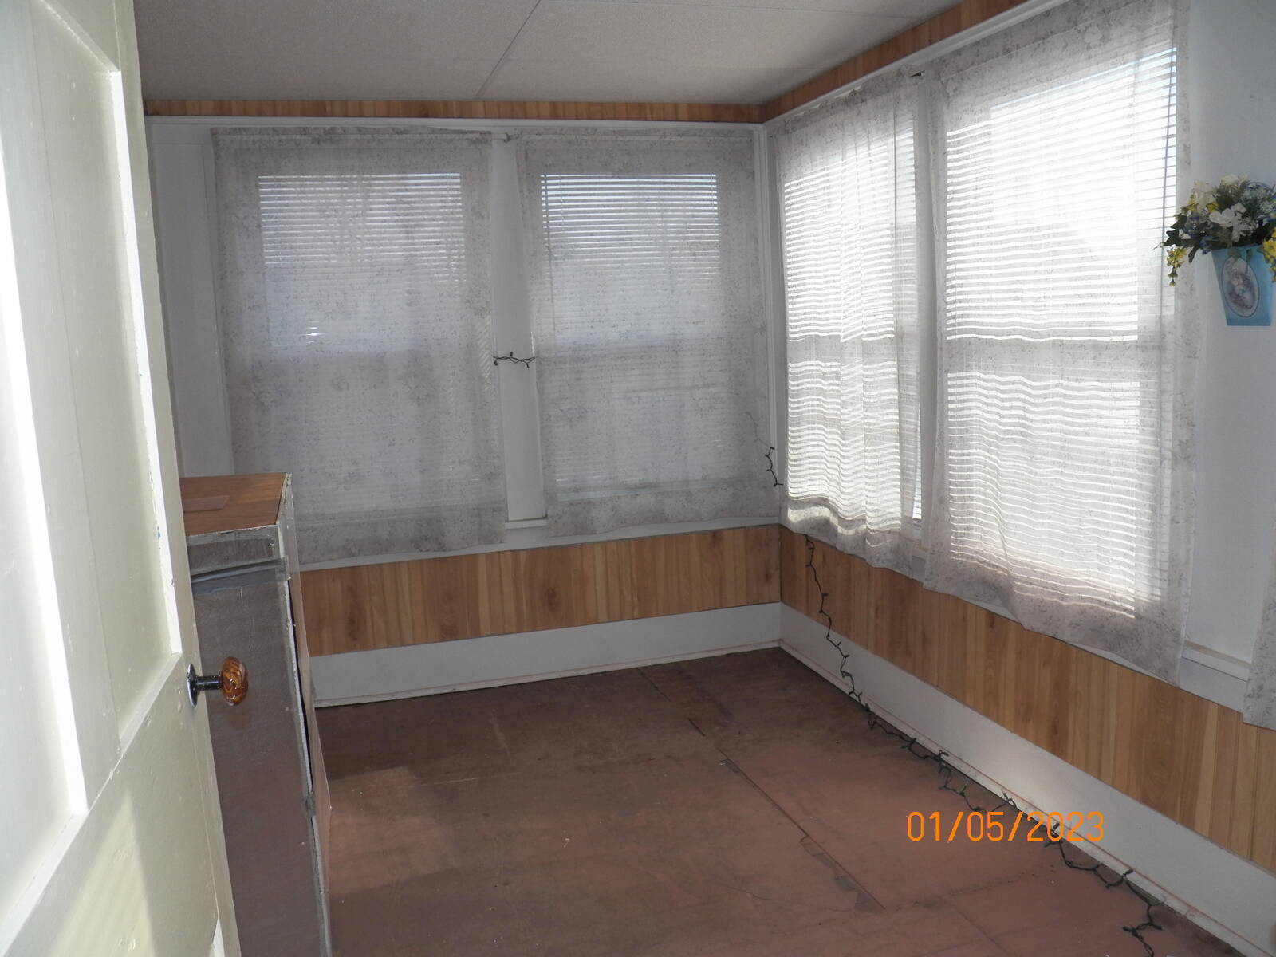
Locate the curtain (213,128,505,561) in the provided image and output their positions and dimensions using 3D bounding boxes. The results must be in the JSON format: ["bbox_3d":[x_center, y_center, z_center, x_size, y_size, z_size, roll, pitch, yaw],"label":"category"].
[{"bbox_3d":[-0.993,-0.493,3.843,0.959,1.562,0.060,-5,8,-16],"label":"curtain"}]

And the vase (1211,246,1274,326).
[{"bbox_3d":[1.182,-0.379,2.045,0.080,0.152,0.110,-5,8,-16],"label":"vase"}]

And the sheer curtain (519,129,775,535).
[{"bbox_3d":[0.059,-0.582,4.138,1.000,1.575,0.060,-5,8,-16],"label":"sheer curtain"}]

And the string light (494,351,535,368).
[{"bbox_3d":[-0.476,-0.463,4.008,0.160,0.059,0.030,-5,8,-16],"label":"string light"}]

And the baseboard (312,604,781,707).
[{"bbox_3d":[-0.390,0.718,4.211,2.098,0.203,0.022,-5,8,-16],"label":"baseboard"}]

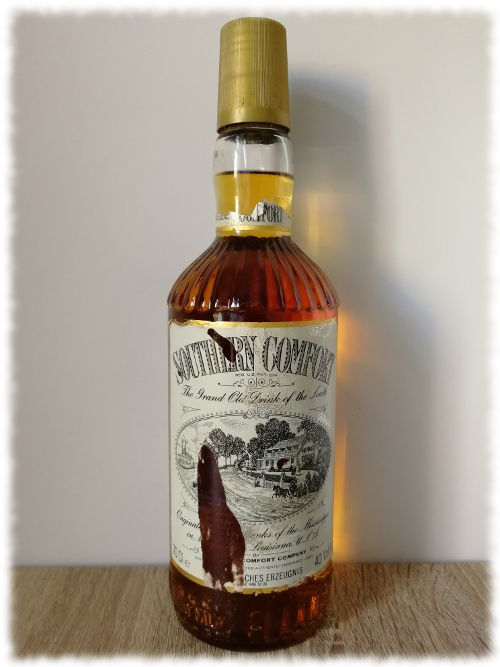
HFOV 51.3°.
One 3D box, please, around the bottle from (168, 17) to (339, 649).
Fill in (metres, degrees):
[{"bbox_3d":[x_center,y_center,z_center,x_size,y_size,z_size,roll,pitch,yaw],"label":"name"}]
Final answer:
[{"bbox_3d":[0.002,-0.002,0.261,0.084,0.286,0.084,0,4,-2],"label":"bottle"}]

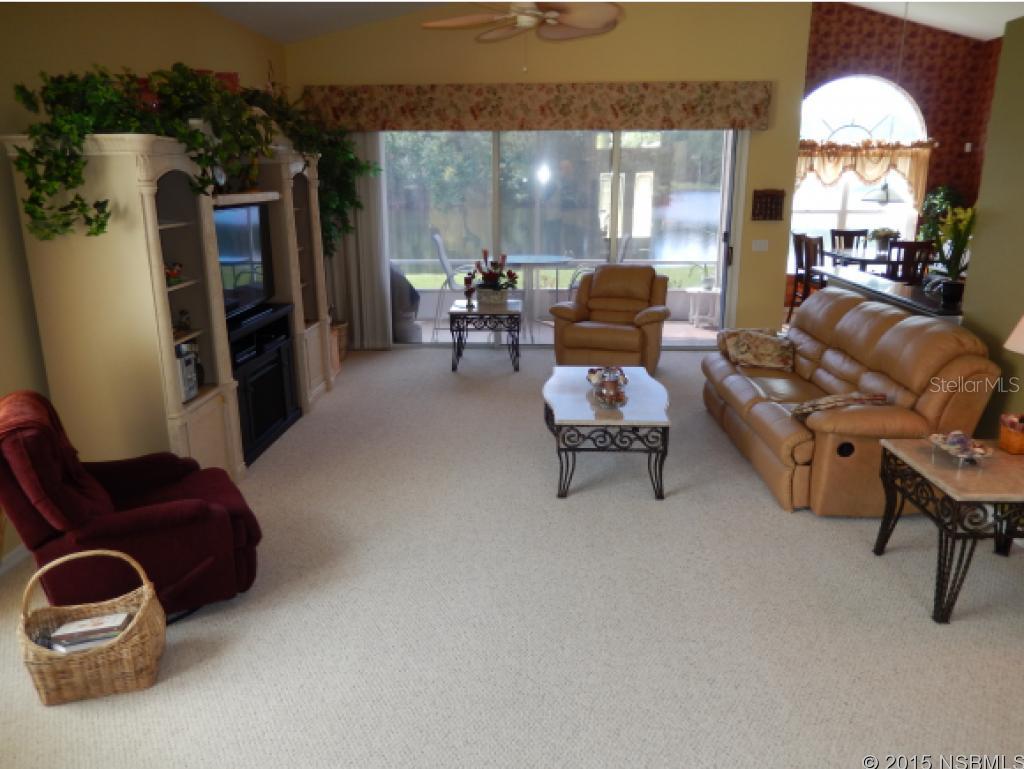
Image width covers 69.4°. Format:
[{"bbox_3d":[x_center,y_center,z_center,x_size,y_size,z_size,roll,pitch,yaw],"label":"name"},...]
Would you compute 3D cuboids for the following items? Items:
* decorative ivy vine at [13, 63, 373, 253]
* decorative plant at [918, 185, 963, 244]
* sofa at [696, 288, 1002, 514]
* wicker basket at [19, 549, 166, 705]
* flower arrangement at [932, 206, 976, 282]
[{"bbox_3d":[-1.790,-1.346,4.824,0.791,1.152,3.612,1,16,3],"label":"decorative ivy vine"},{"bbox_3d":[5.645,-2.240,9.747,0.550,0.800,0.520,0,14,2],"label":"decorative plant"},{"bbox_3d":[2.011,-0.056,4.817,1.000,0.970,2.200,0,14,2],"label":"sofa"},{"bbox_3d":[-1.399,0.820,2.513,0.390,0.420,0.280,-4,14,-14],"label":"wicker basket"},{"bbox_3d":[2.641,-0.830,4.416,0.250,0.480,0.230,0,14,2],"label":"flower arrangement"}]

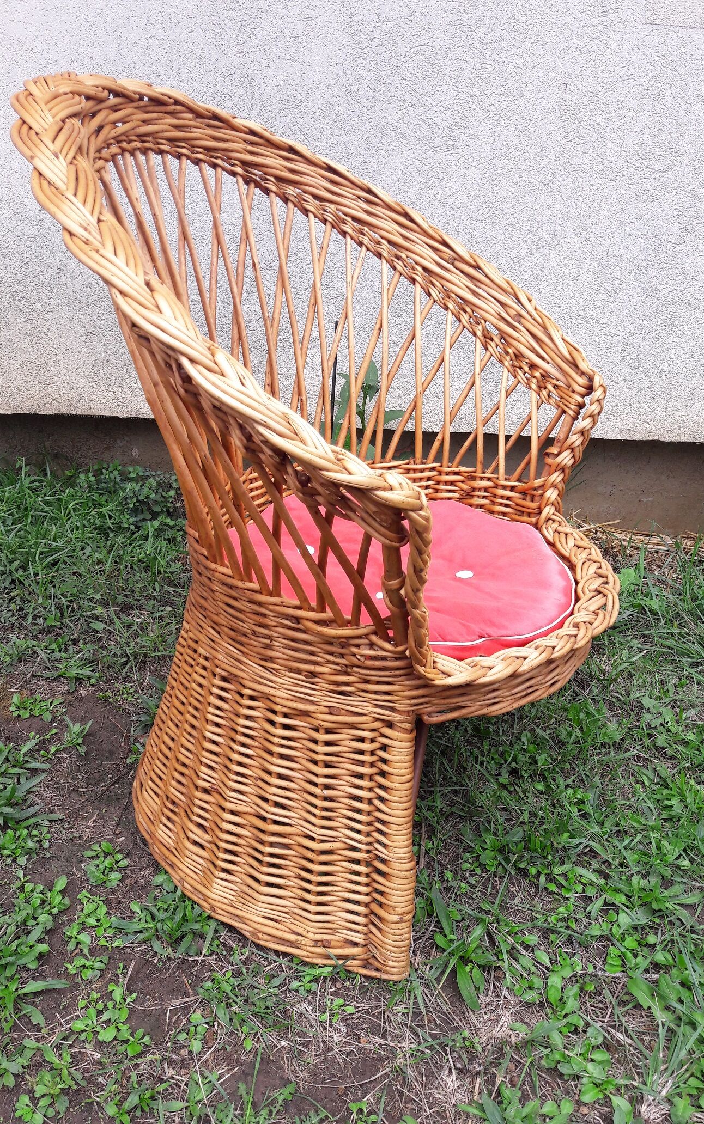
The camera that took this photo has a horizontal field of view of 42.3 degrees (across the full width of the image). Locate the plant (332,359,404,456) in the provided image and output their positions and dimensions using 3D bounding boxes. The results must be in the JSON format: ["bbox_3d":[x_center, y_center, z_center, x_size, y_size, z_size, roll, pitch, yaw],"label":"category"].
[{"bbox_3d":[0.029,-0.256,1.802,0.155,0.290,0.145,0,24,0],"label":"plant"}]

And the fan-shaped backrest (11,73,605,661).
[{"bbox_3d":[-0.063,-0.271,0.990,0.549,0.500,0.646,12,27,25],"label":"fan-shaped backrest"}]

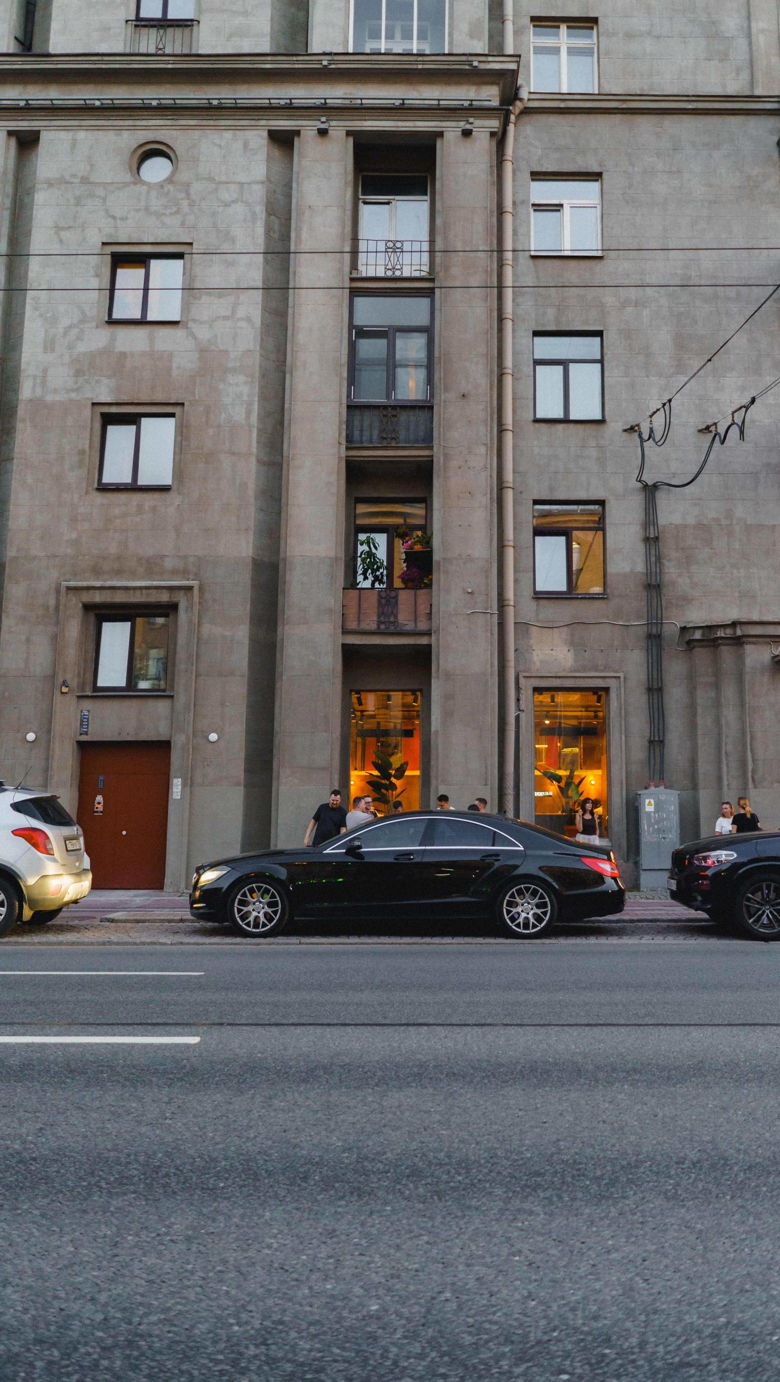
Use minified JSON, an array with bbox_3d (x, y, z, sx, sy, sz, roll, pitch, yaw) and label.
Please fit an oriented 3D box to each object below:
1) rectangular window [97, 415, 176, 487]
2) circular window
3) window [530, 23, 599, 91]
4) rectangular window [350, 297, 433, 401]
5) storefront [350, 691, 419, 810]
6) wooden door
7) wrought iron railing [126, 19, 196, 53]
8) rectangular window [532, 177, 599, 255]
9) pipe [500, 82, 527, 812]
[{"bbox_3d":[-4.886,-4.624,20.851,1.498,1.497,0.180,1,-10,1],"label":"rectangular window"},{"bbox_3d":[-4.708,-10.522,21.694,0.739,0.779,0.200,1,-10,1],"label":"circular window"},{"bbox_3d":[3.414,-12.402,21.103,1.307,1.567,0.150,1,-9,1],"label":"window"},{"bbox_3d":[0.025,-6.191,19.559,1.537,2.137,0.150,1,-9,1],"label":"rectangular window"},{"bbox_3d":[-0.067,1.280,20.119,1.343,2.600,0.180,1,-10,1],"label":"storefront"},{"bbox_3d":[-4.547,2.132,18.475,1.569,2.537,0.120,1,-9,1],"label":"wooden door"},{"bbox_3d":[-4.680,-13.453,22.138,1.483,0.860,0.220,1,-10,1],"label":"wrought iron railing"},{"bbox_3d":[3.359,-9.046,20.545,1.344,1.677,0.150,1,-9,1],"label":"rectangular window"},{"bbox_3d":[2.282,-4.322,19.342,0.467,15.157,0.400,1,-9,1],"label":"pipe"}]

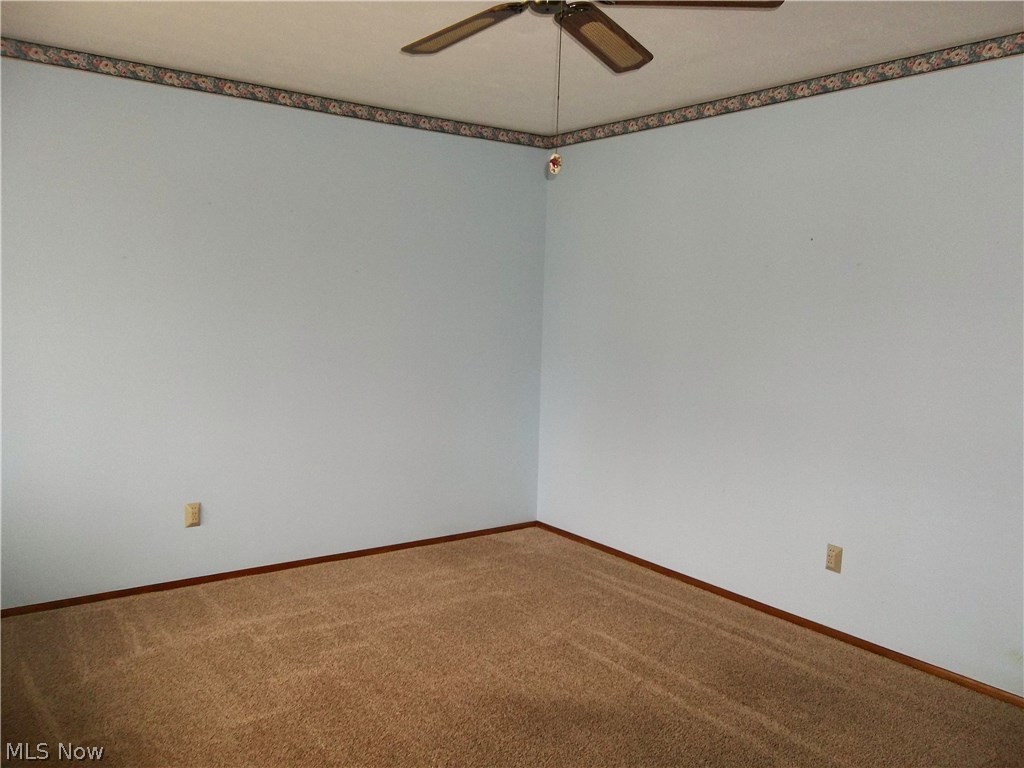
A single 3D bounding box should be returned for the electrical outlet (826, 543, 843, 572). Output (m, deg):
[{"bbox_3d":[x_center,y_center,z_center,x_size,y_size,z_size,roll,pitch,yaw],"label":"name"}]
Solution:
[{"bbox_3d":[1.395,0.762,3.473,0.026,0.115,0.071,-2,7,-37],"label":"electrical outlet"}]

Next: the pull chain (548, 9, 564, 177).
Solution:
[{"bbox_3d":[0.115,-0.715,1.963,0.030,0.394,0.028,2,6,0],"label":"pull chain"}]

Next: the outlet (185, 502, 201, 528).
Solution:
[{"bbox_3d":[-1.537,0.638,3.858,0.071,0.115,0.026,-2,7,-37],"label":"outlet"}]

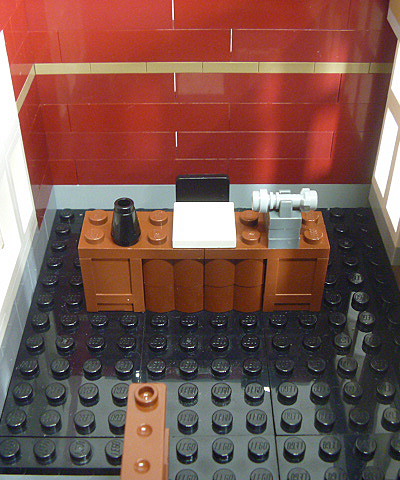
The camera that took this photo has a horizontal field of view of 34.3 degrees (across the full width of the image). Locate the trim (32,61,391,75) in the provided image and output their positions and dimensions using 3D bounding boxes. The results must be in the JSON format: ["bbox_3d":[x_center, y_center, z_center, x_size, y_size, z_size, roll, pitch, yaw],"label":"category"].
[{"bbox_3d":[0.004,-0.051,0.187,0.104,0.003,0.006,0,39,0],"label":"trim"}]

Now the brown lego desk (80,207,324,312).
[{"bbox_3d":[0.001,0.006,0.178,0.064,0.023,0.016,0,39,0],"label":"brown lego desk"}]

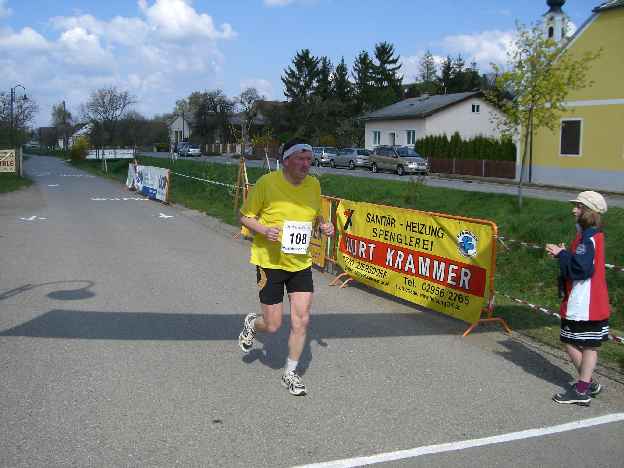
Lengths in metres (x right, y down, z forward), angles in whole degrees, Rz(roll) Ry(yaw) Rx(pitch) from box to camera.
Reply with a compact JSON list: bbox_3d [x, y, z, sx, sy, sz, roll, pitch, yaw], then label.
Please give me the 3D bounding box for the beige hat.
[{"bbox_3d":[1.809,-0.206,4.482,0.235,0.150,0.205,2,8,18],"label":"beige hat"}]

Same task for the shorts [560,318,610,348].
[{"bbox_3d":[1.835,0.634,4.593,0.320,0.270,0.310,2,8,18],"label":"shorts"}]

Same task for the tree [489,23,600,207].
[{"bbox_3d":[6.289,-3.186,18.542,2.950,4.900,2.800,2,8,18],"label":"tree"}]

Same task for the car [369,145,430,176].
[{"bbox_3d":[5.000,-4.298,39.477,1.790,1.690,4.450,-3,8,-25],"label":"car"}]

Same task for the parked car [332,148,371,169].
[{"bbox_3d":[2.700,-5.476,49.005,1.750,1.460,4.300,-3,8,-25],"label":"parked car"}]

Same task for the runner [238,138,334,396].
[{"bbox_3d":[-0.197,0.206,4.889,0.640,1.750,0.750,-2,8,-18],"label":"runner"}]

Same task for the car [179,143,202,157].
[{"bbox_3d":[-13.900,-9.503,77.422,1.740,1.470,4.300,-4,9,-28],"label":"car"}]

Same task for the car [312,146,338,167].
[{"bbox_3d":[0.550,-6.232,54.655,1.750,1.500,4.350,-3,8,-24],"label":"car"}]

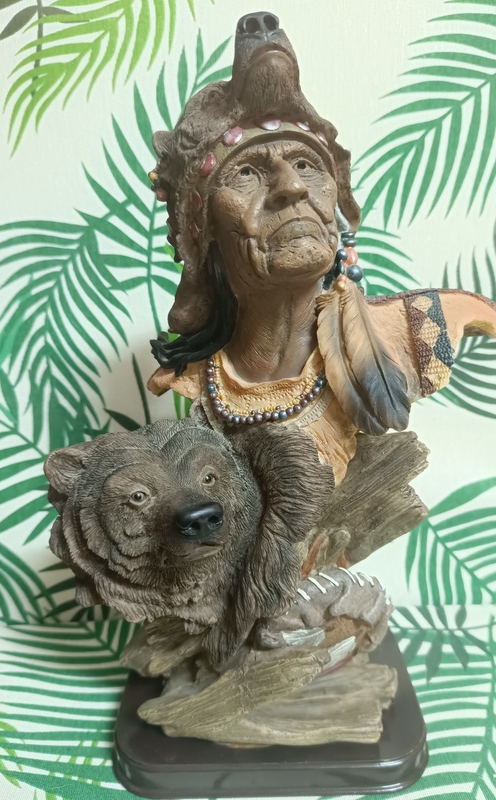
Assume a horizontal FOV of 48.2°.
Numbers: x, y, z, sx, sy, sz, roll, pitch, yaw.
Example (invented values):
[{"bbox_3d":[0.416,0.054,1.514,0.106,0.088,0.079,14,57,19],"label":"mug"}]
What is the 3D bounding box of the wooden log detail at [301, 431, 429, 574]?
[{"bbox_3d":[0.069,0.053,0.320,0.084,0.061,0.045,-36,17,13],"label":"wooden log detail"}]

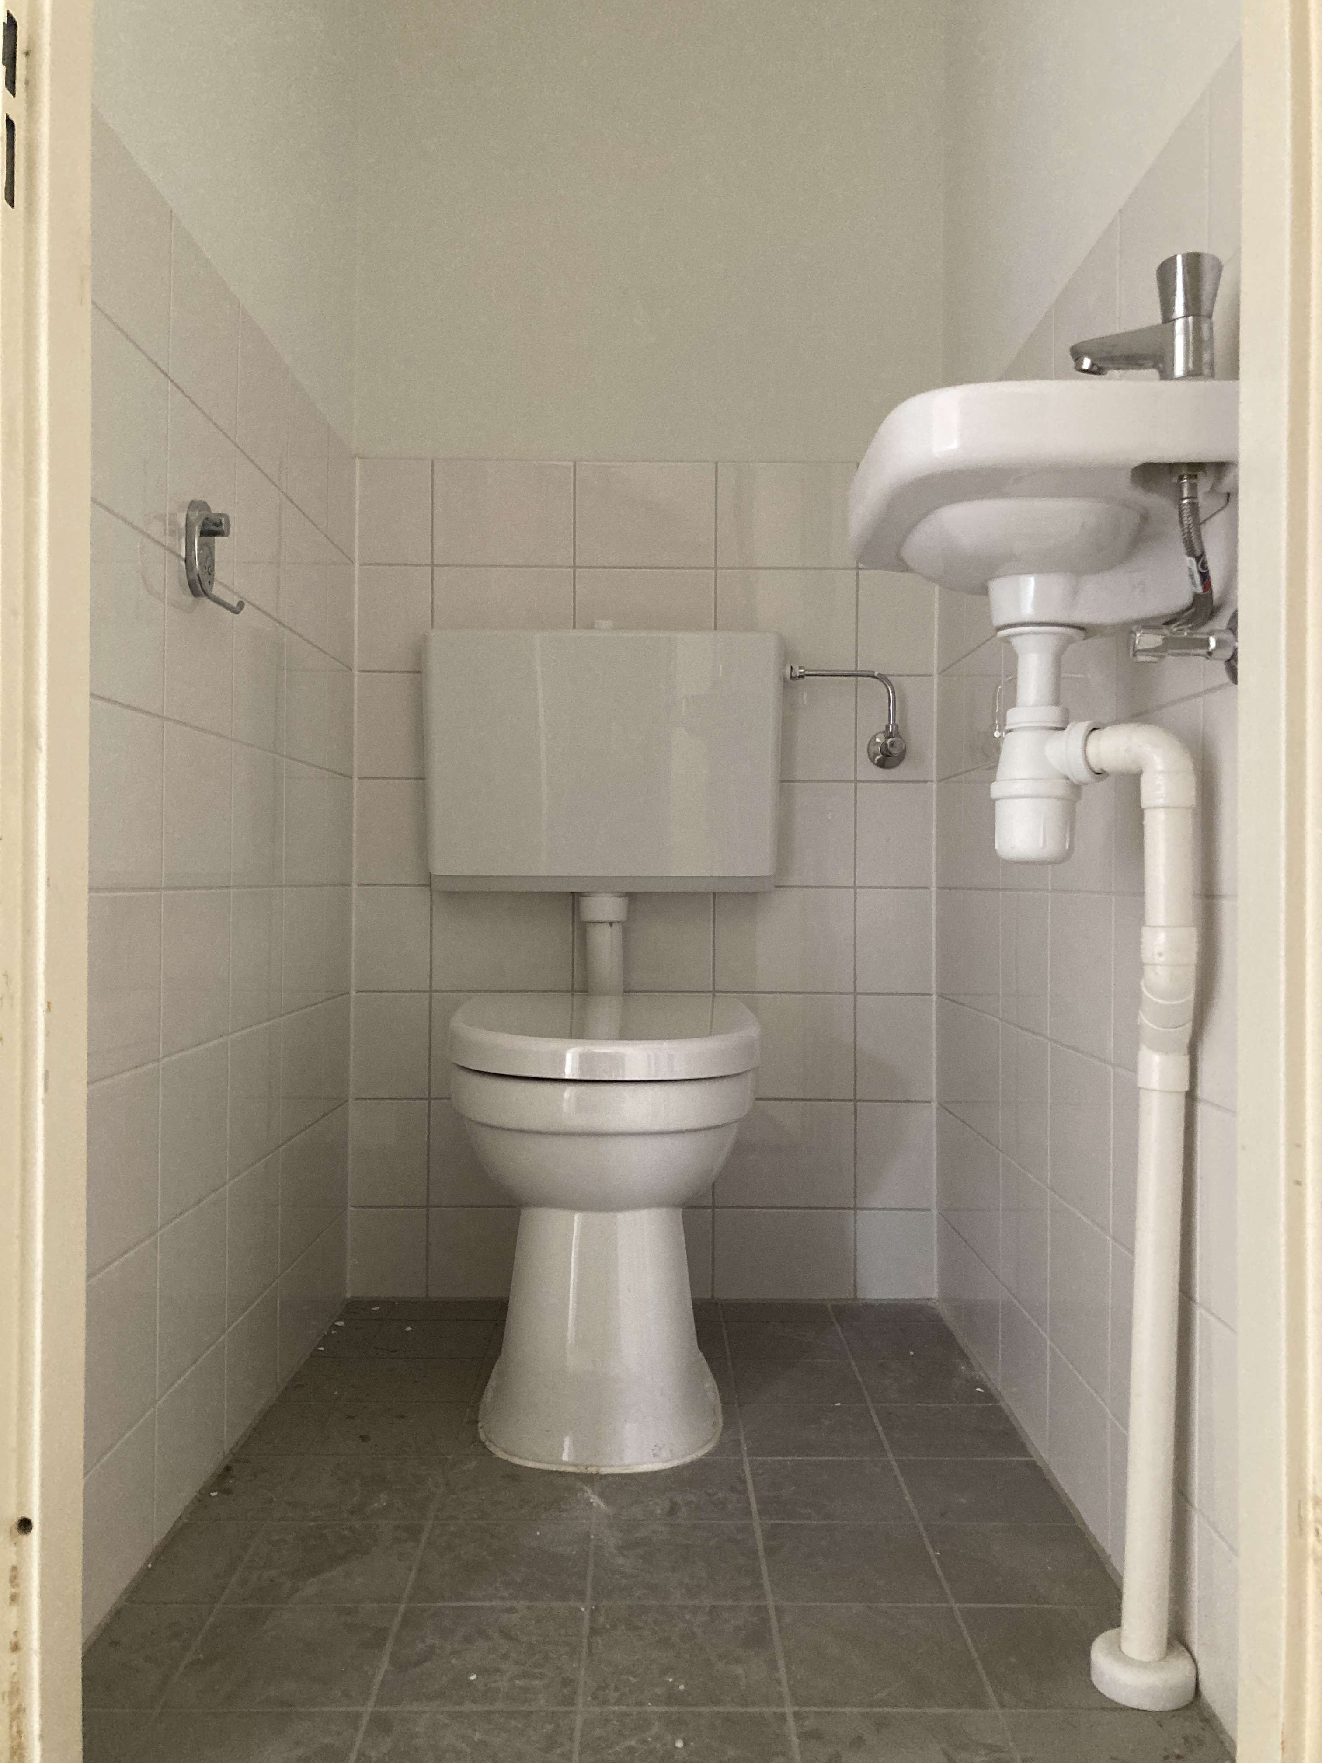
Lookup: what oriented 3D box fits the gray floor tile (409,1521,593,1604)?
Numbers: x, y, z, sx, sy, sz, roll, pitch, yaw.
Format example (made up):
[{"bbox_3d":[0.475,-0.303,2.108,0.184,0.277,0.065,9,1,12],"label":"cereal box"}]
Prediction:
[{"bbox_3d":[-0.136,0.598,1.244,0.148,0.010,0.146,0,0,0],"label":"gray floor tile"}]

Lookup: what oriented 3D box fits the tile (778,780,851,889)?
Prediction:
[{"bbox_3d":[0.177,-0.065,2.016,0.198,0.148,0.010,0,0,0],"label":"tile"}]

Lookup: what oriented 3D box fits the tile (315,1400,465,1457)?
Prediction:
[{"bbox_3d":[-0.281,0.585,1.514,0.145,0.009,0.147,0,0,0],"label":"tile"}]

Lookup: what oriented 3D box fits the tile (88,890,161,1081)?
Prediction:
[{"bbox_3d":[-0.445,0.082,1.159,0.010,0.148,0.202,0,0,0],"label":"tile"}]

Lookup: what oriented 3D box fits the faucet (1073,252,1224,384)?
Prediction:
[{"bbox_3d":[0.322,-0.368,0.945,0.100,0.079,0.044,0,0,0],"label":"faucet"}]

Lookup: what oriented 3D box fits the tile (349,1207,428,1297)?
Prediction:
[{"bbox_3d":[-0.381,0.521,2.014,0.106,0.129,0.010,0,0,0],"label":"tile"}]

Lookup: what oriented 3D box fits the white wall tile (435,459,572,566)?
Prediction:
[{"bbox_3d":[-0.222,-0.522,2.029,0.200,0.149,0.010,0,0,0],"label":"white wall tile"}]

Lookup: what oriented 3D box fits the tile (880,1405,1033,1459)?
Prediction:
[{"bbox_3d":[0.312,0.601,1.547,0.146,0.010,0.147,0,0,-1],"label":"tile"}]

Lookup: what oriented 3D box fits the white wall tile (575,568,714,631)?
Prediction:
[{"bbox_3d":[-0.022,-0.370,2.035,0.199,0.148,0.010,0,0,0],"label":"white wall tile"}]

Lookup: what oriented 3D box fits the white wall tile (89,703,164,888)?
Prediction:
[{"bbox_3d":[-0.440,-0.067,1.146,0.010,0.148,0.197,0,0,0],"label":"white wall tile"}]

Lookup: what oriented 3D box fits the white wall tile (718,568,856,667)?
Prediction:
[{"bbox_3d":[0.180,-0.368,2.029,0.200,0.149,0.010,0,0,0],"label":"white wall tile"}]

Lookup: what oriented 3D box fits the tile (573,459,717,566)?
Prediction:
[{"bbox_3d":[-0.021,-0.519,2.021,0.198,0.148,0.010,0,0,0],"label":"tile"}]

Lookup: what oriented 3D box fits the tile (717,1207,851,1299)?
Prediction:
[{"bbox_3d":[0.174,0.528,2.037,0.199,0.123,0.010,0,0,0],"label":"tile"}]

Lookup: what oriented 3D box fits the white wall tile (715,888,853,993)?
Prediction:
[{"bbox_3d":[0.177,0.086,2.030,0.200,0.149,0.010,0,0,0],"label":"white wall tile"}]

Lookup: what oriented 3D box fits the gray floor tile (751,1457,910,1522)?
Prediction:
[{"bbox_3d":[0.161,0.587,1.368,0.145,0.009,0.147,0,0,0],"label":"gray floor tile"}]

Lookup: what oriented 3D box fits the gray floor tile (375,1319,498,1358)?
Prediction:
[{"bbox_3d":[-0.288,0.593,1.835,0.147,0.010,0.147,0,0,0],"label":"gray floor tile"}]

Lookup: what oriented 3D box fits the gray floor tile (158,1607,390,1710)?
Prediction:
[{"bbox_3d":[-0.278,0.582,1.068,0.145,0.009,0.147,0,0,0],"label":"gray floor tile"}]

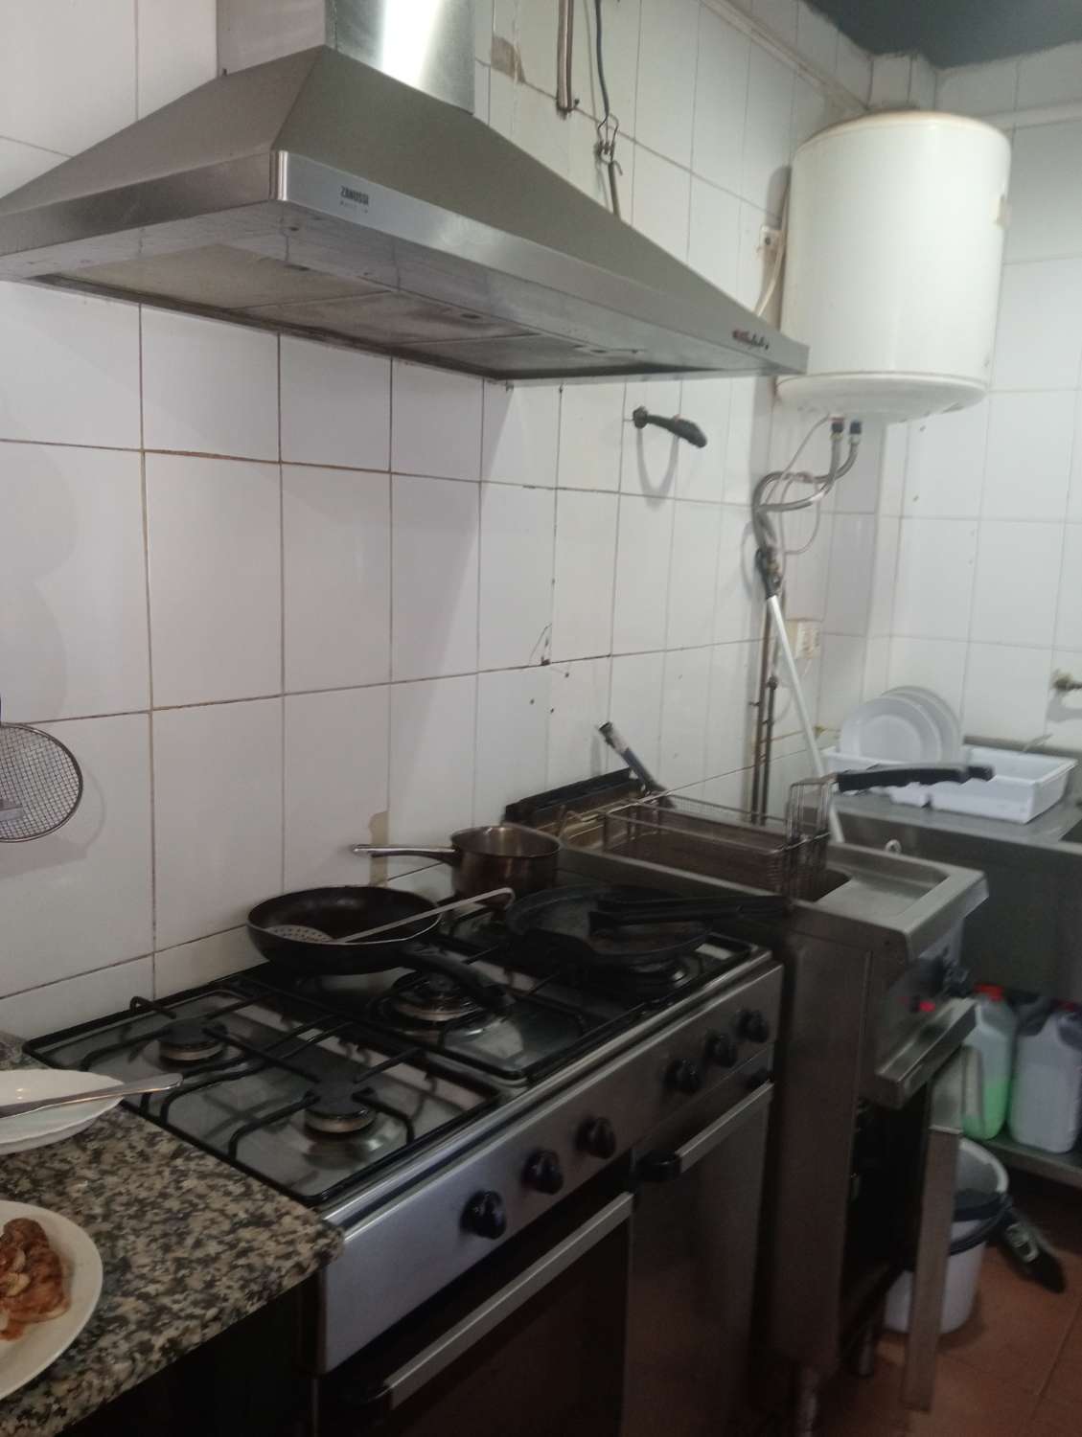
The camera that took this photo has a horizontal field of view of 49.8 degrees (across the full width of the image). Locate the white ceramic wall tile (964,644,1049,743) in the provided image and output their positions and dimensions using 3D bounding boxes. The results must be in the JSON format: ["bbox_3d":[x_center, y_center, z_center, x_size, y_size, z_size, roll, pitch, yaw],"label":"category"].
[{"bbox_3d":[1.149,-0.031,2.879,0.200,0.300,0.010,8,11,36],"label":"white ceramic wall tile"}]

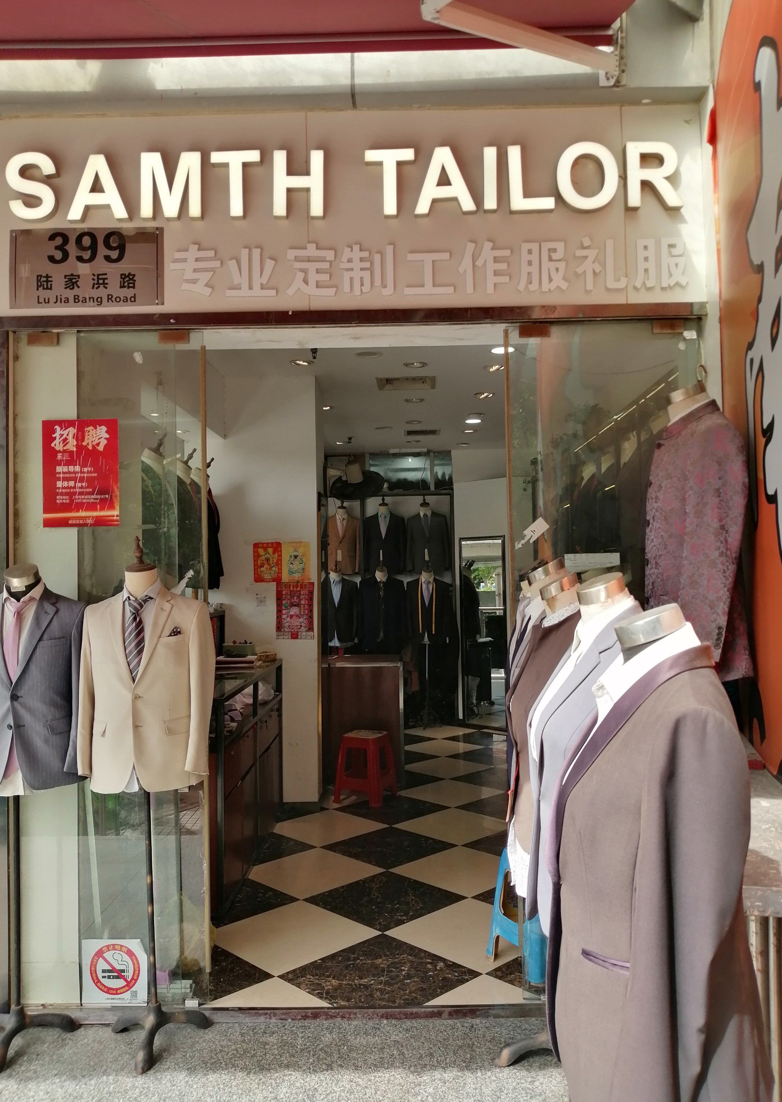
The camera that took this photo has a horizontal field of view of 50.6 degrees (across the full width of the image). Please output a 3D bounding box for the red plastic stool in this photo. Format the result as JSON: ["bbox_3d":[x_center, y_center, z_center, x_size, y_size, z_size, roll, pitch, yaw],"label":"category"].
[{"bbox_3d":[-0.186,1.608,6.163,0.355,0.480,0.355,-2,-2,22],"label":"red plastic stool"}]

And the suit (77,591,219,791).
[{"bbox_3d":[-0.899,0.510,3.038,0.480,0.735,0.260,-1,-2,-3],"label":"suit"}]

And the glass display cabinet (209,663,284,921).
[{"bbox_3d":[-1.054,1.263,4.772,0.550,1.060,1.620,-1,-2,1],"label":"glass display cabinet"}]

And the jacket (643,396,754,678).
[{"bbox_3d":[0.862,-0.031,2.354,0.310,0.800,0.470,-1,-2,13],"label":"jacket"}]

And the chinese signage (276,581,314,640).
[{"bbox_3d":[-0.660,0.408,5.687,0.260,0.410,0.005,-1,-2,1],"label":"chinese signage"}]

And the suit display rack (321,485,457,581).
[{"bbox_3d":[-0.029,-0.186,9.431,1.530,1.090,0.450,-1,-2,1],"label":"suit display rack"}]

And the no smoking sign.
[{"bbox_3d":[-1.048,1.598,3.142,0.248,0.250,0.005,-1,-2,1],"label":"no smoking sign"}]

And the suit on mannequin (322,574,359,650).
[{"bbox_3d":[-0.599,0.660,9.197,0.500,0.820,0.300,-1,-2,1],"label":"suit on mannequin"}]

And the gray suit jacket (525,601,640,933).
[{"bbox_3d":[0.540,0.538,2.049,0.310,0.840,0.460,0,-2,-14],"label":"gray suit jacket"}]

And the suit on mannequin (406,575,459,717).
[{"bbox_3d":[0.457,1.050,9.158,0.560,1.550,0.320,-1,-2,1],"label":"suit on mannequin"}]

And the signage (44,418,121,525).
[{"bbox_3d":[-1.220,-0.307,3.248,0.298,0.420,0.010,-1,-2,1],"label":"signage"}]

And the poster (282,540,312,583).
[{"bbox_3d":[-0.708,0.082,6.194,0.210,0.302,0.010,-1,-2,1],"label":"poster"}]

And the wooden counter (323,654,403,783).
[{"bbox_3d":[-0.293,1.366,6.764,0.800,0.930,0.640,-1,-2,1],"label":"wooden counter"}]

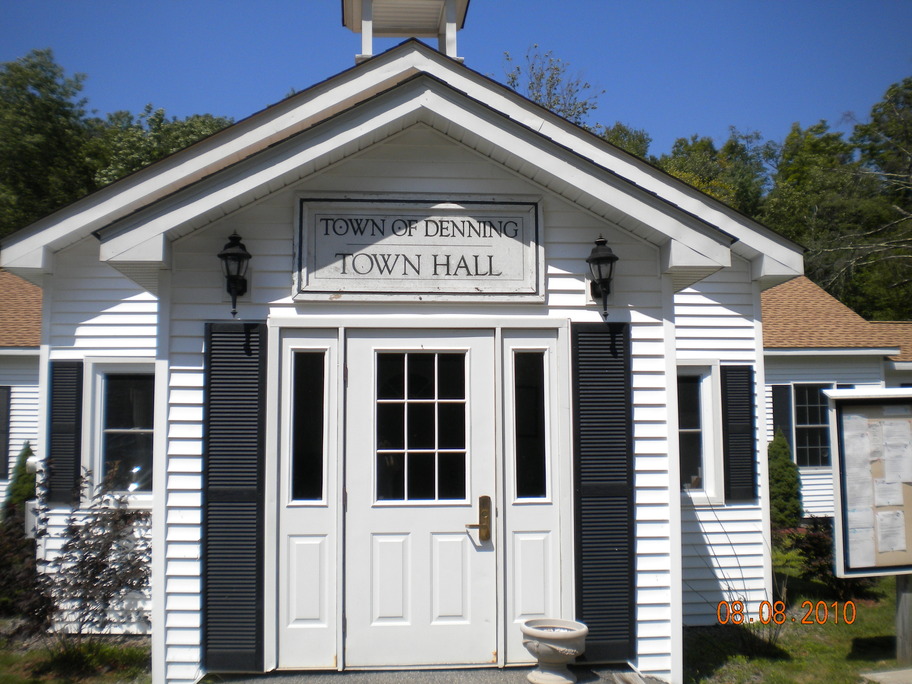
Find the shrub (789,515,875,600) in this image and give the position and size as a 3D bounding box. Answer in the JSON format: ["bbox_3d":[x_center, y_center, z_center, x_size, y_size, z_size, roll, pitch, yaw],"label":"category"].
[{"bbox_3d":[4.280,2.436,10.400,0.920,0.914,0.900,0,-4,-3],"label":"shrub"}]

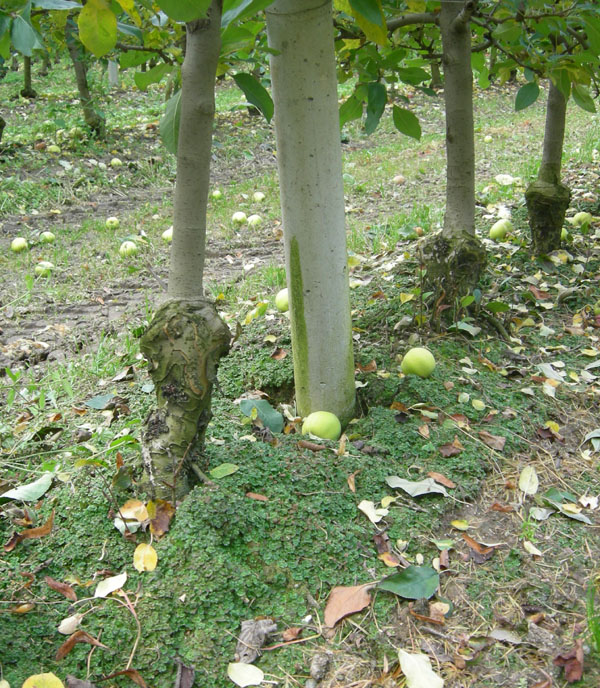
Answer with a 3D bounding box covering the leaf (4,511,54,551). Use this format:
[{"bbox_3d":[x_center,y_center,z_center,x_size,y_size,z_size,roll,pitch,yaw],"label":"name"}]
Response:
[{"bbox_3d":[-0.428,0.297,1.390,0.080,0.025,0.030,-22,42,-36],"label":"leaf"}]

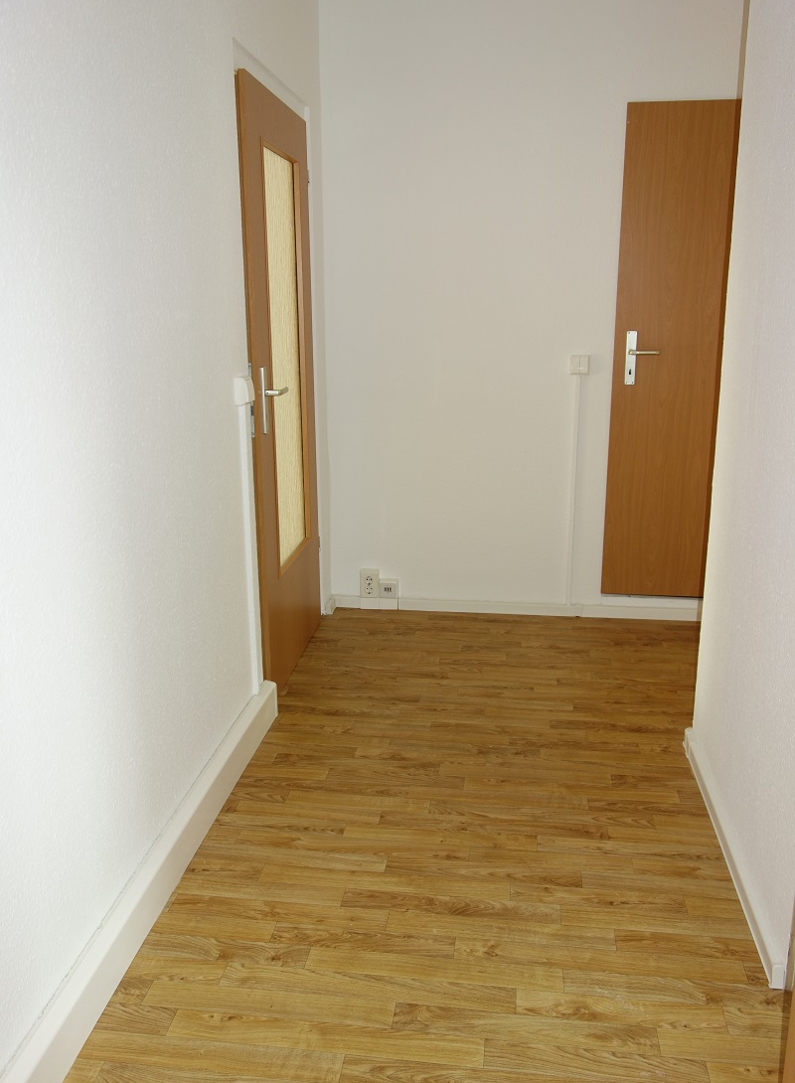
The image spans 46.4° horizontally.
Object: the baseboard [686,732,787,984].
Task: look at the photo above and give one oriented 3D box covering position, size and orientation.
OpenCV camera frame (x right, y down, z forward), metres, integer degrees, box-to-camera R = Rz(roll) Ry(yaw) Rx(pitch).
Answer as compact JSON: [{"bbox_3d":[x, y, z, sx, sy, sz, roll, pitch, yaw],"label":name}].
[{"bbox_3d":[0.839,0.748,2.389,0.022,0.056,1.075,2,15,7],"label":"baseboard"}]

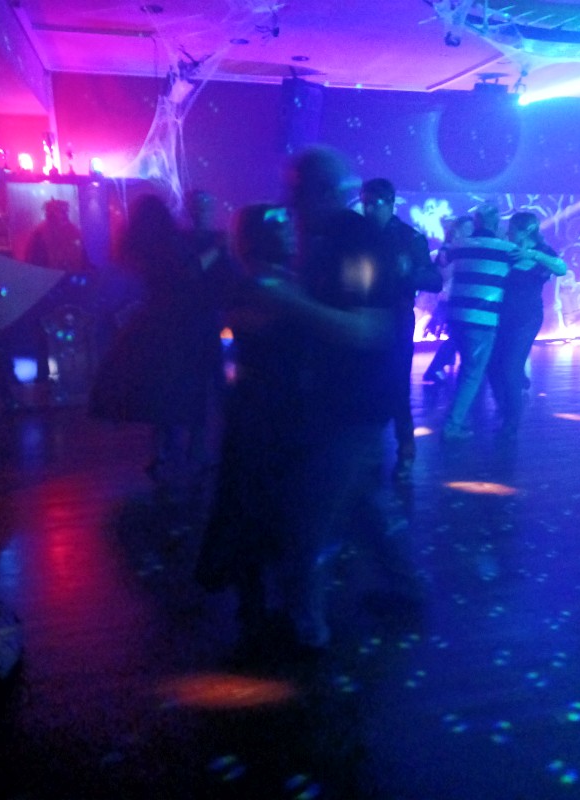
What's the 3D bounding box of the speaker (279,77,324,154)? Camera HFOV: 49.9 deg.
[{"bbox_3d":[0.115,-2.832,6.221,0.350,0.680,0.320,-13,30,-40],"label":"speaker"}]

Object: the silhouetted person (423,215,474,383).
[{"bbox_3d":[1.631,-0.981,6.213,0.550,1.660,0.500,6,16,19],"label":"silhouetted person"}]

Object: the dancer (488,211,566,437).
[{"bbox_3d":[1.742,-0.538,4.623,0.520,1.650,0.480,-12,20,-38],"label":"dancer"}]

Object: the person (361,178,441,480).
[{"bbox_3d":[0.635,-0.392,3.802,0.600,1.800,0.450,3,16,10],"label":"person"}]

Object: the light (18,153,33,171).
[{"bbox_3d":[-2.594,-2.339,6.119,0.140,0.180,0.140,-4,16,-14],"label":"light"}]

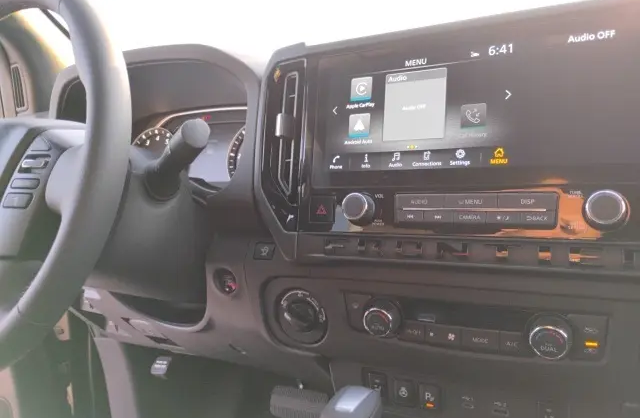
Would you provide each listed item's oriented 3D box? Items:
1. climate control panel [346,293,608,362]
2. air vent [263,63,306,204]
[{"bbox_3d":[0.122,0.100,0.442,0.218,0.037,0.025,0,3,27],"label":"climate control panel"},{"bbox_3d":[-0.038,-0.082,0.560,0.048,0.157,0.025,0,-6,27],"label":"air vent"}]

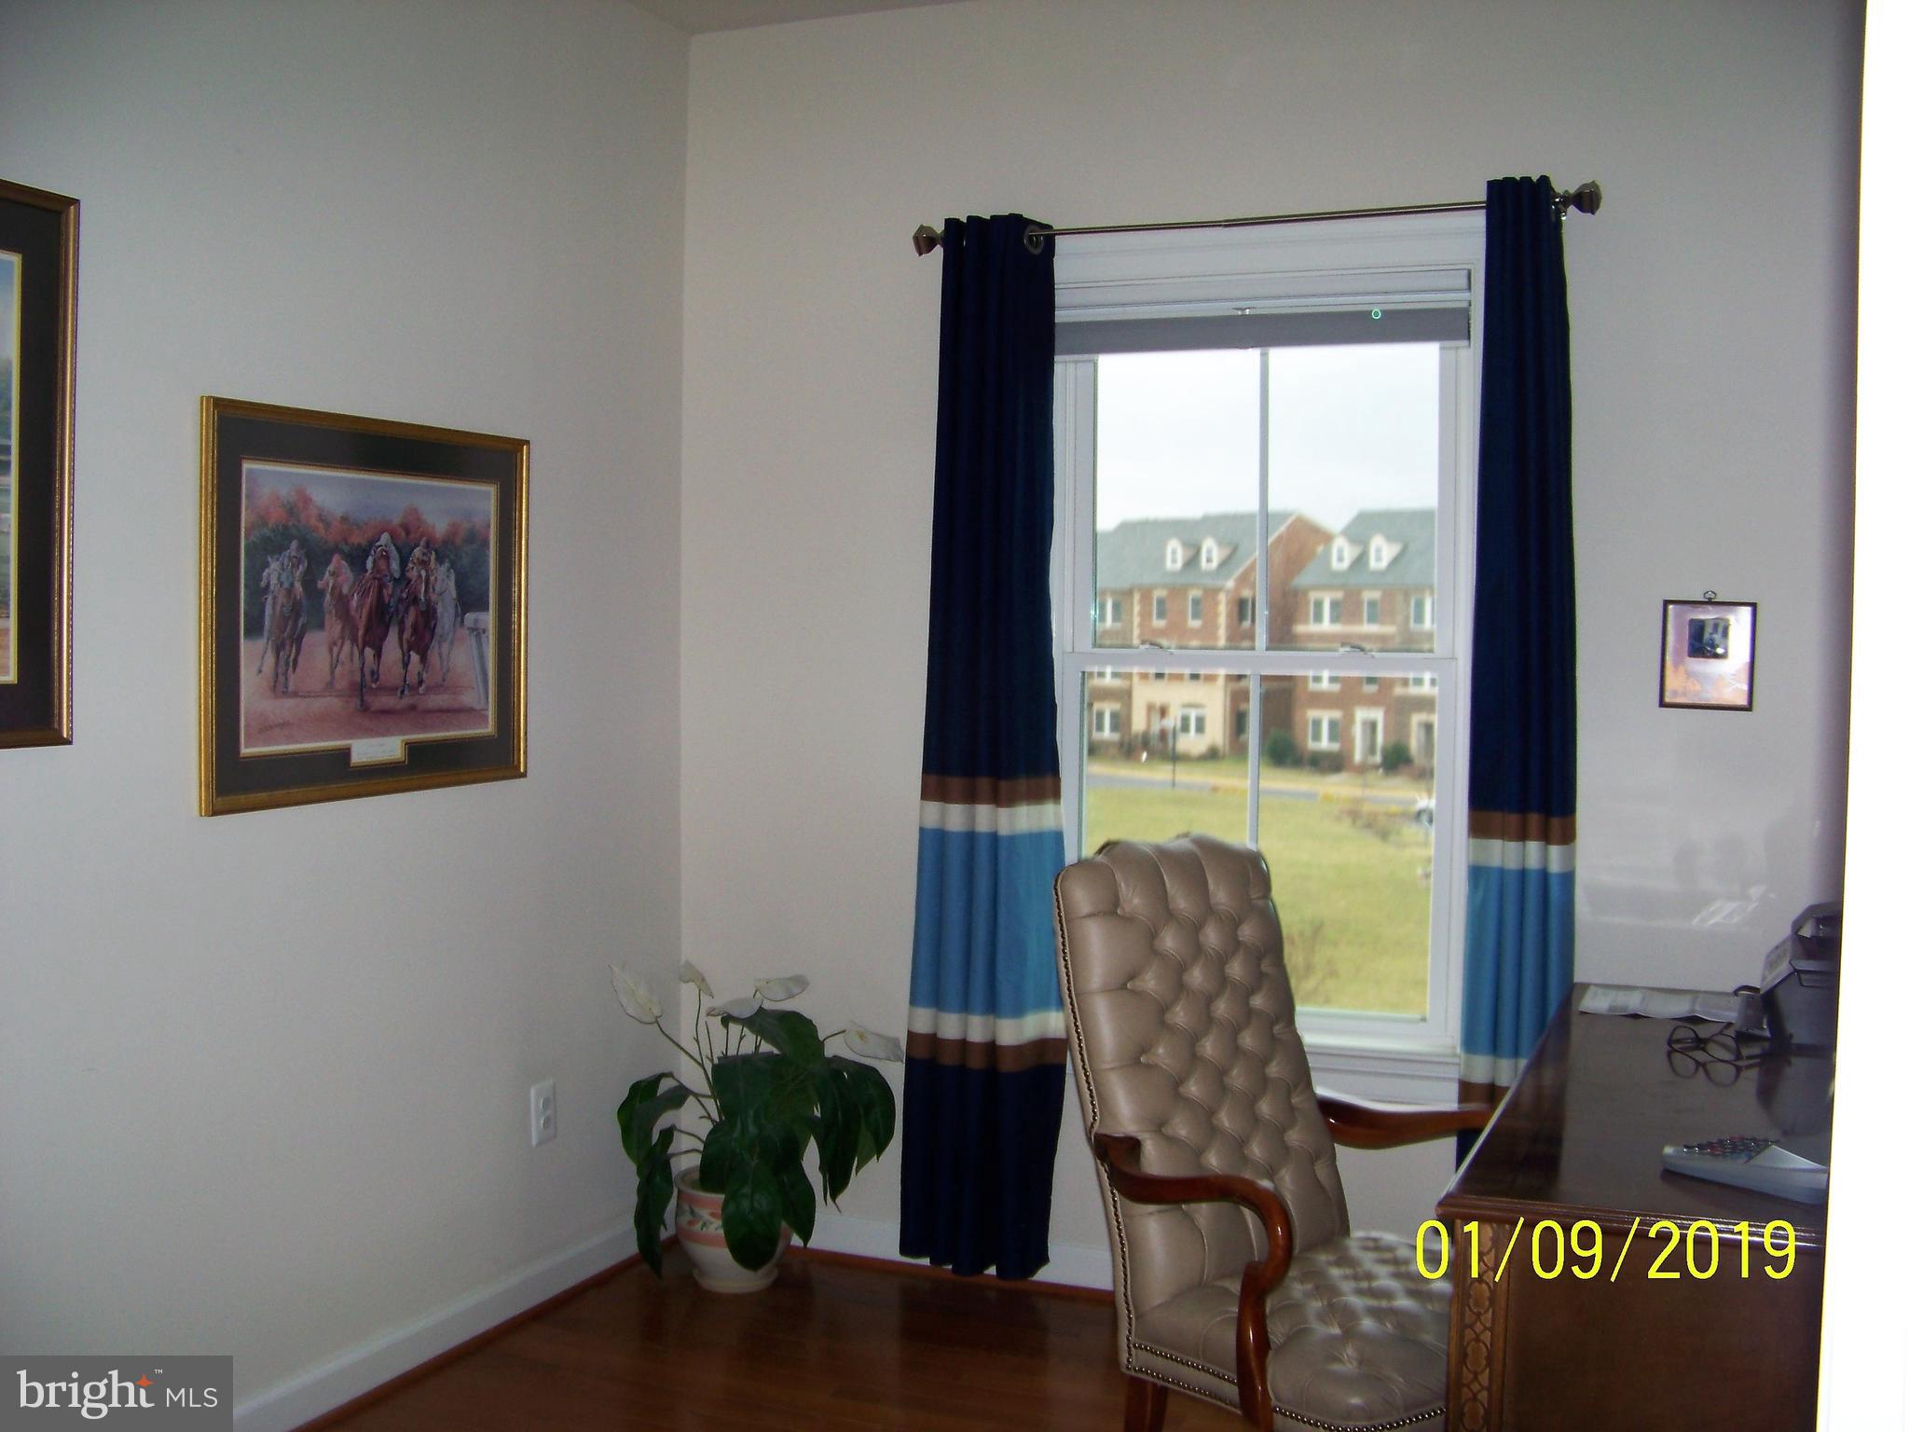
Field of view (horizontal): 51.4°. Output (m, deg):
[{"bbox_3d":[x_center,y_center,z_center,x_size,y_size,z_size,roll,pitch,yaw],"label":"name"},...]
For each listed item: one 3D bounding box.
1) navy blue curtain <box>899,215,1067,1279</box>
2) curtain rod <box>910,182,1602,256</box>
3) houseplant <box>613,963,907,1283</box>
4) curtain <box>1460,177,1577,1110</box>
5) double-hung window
[{"bbox_3d":[0.075,0.077,4.125,0.358,2.211,0.120,2,3,22],"label":"navy blue curtain"},{"bbox_3d":[0.552,-0.971,3.901,1.377,0.068,0.090,2,3,22],"label":"curtain rod"},{"bbox_3d":[-0.426,0.866,4.157,0.575,0.665,0.530,1,3,0],"label":"houseplant"},{"bbox_3d":[1.063,0.103,3.724,0.222,2.206,0.120,2,3,22],"label":"curtain"},{"bbox_3d":[0.607,-0.150,4.019,0.950,1.670,0.100,2,3,22],"label":"double-hung window"}]

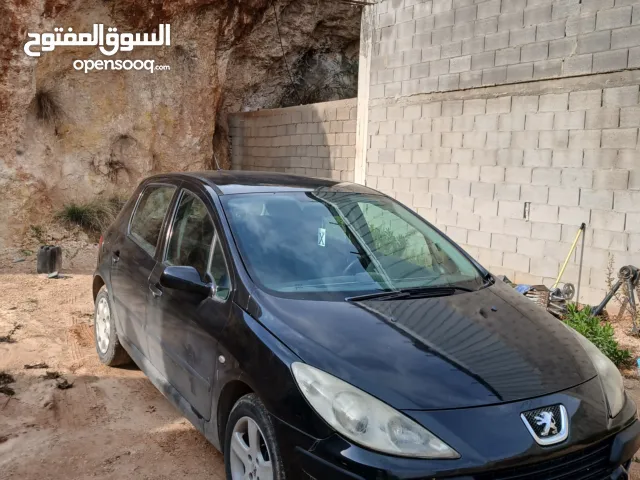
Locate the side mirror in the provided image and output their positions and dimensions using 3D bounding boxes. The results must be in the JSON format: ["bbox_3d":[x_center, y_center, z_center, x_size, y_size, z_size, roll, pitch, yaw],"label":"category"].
[{"bbox_3d":[-0.645,0.202,2.430,0.235,0.140,0.120,-1,7,-36],"label":"side mirror"}]

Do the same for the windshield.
[{"bbox_3d":[0.169,-0.023,2.738,1.430,0.200,0.940,-1,34,-36],"label":"windshield"}]

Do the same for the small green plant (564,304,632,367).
[{"bbox_3d":[2.373,0.849,4.300,0.500,0.470,0.540,-2,7,-41],"label":"small green plant"}]

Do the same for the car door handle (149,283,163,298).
[{"bbox_3d":[-0.933,0.286,2.830,0.045,0.060,0.180,-1,7,-36],"label":"car door handle"}]

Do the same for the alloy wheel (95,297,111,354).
[{"bbox_3d":[-1.665,0.679,4.011,0.160,0.440,0.440,-1,7,-36],"label":"alloy wheel"}]

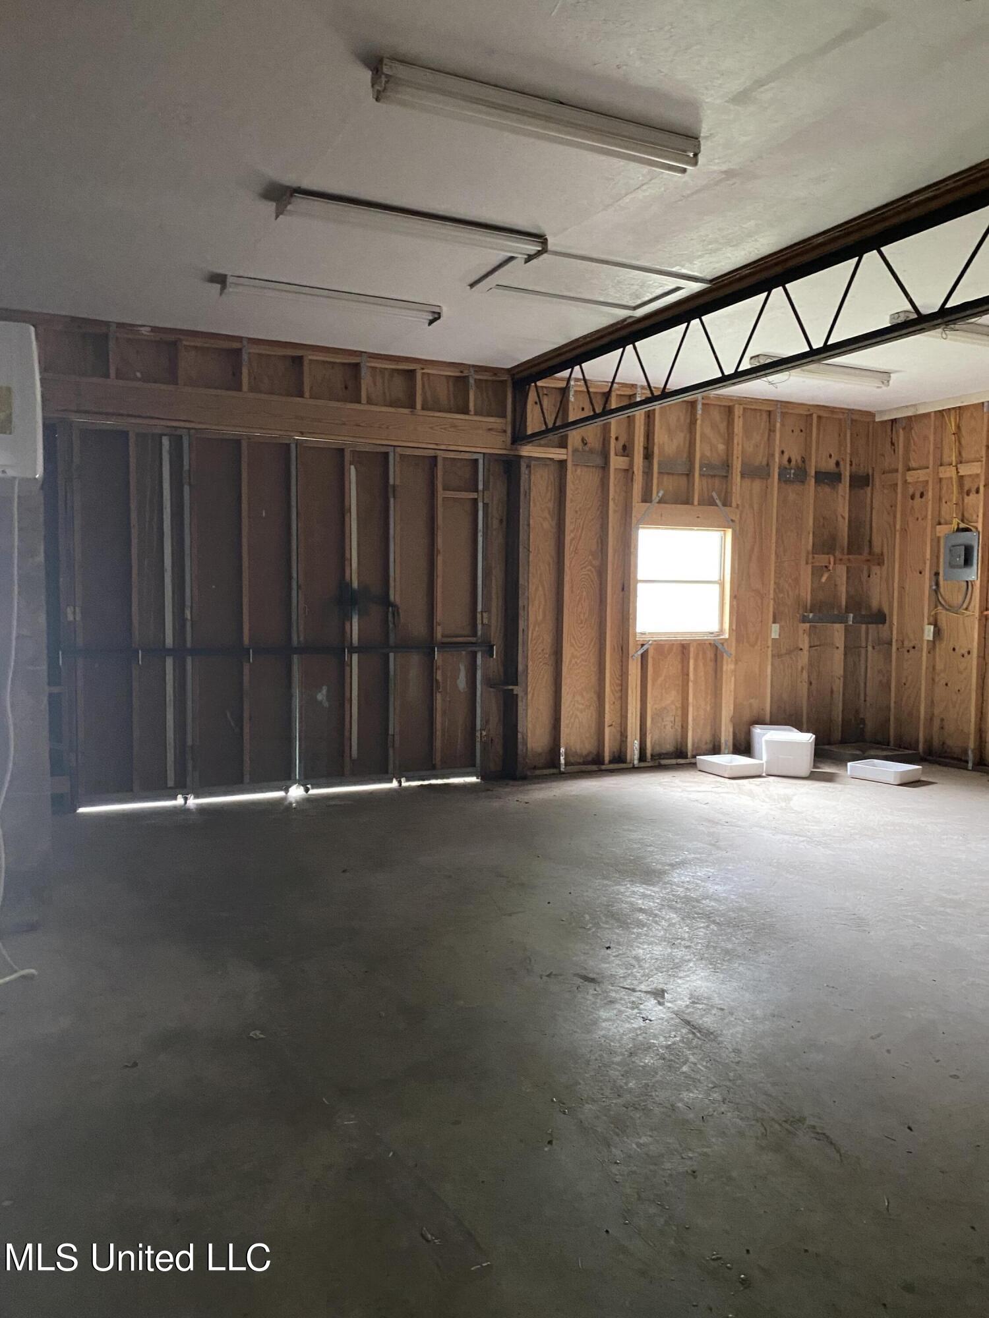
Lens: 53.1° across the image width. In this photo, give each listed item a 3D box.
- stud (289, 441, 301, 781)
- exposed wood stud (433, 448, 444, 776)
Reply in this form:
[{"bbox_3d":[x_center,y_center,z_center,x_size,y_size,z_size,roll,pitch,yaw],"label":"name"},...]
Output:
[{"bbox_3d":[-1.379,-0.309,6.797,0.038,2.304,0.089,-1,4,-26],"label":"stud"},{"bbox_3d":[-0.418,-0.328,7.219,0.038,2.283,0.089,-2,4,-27],"label":"exposed wood stud"}]

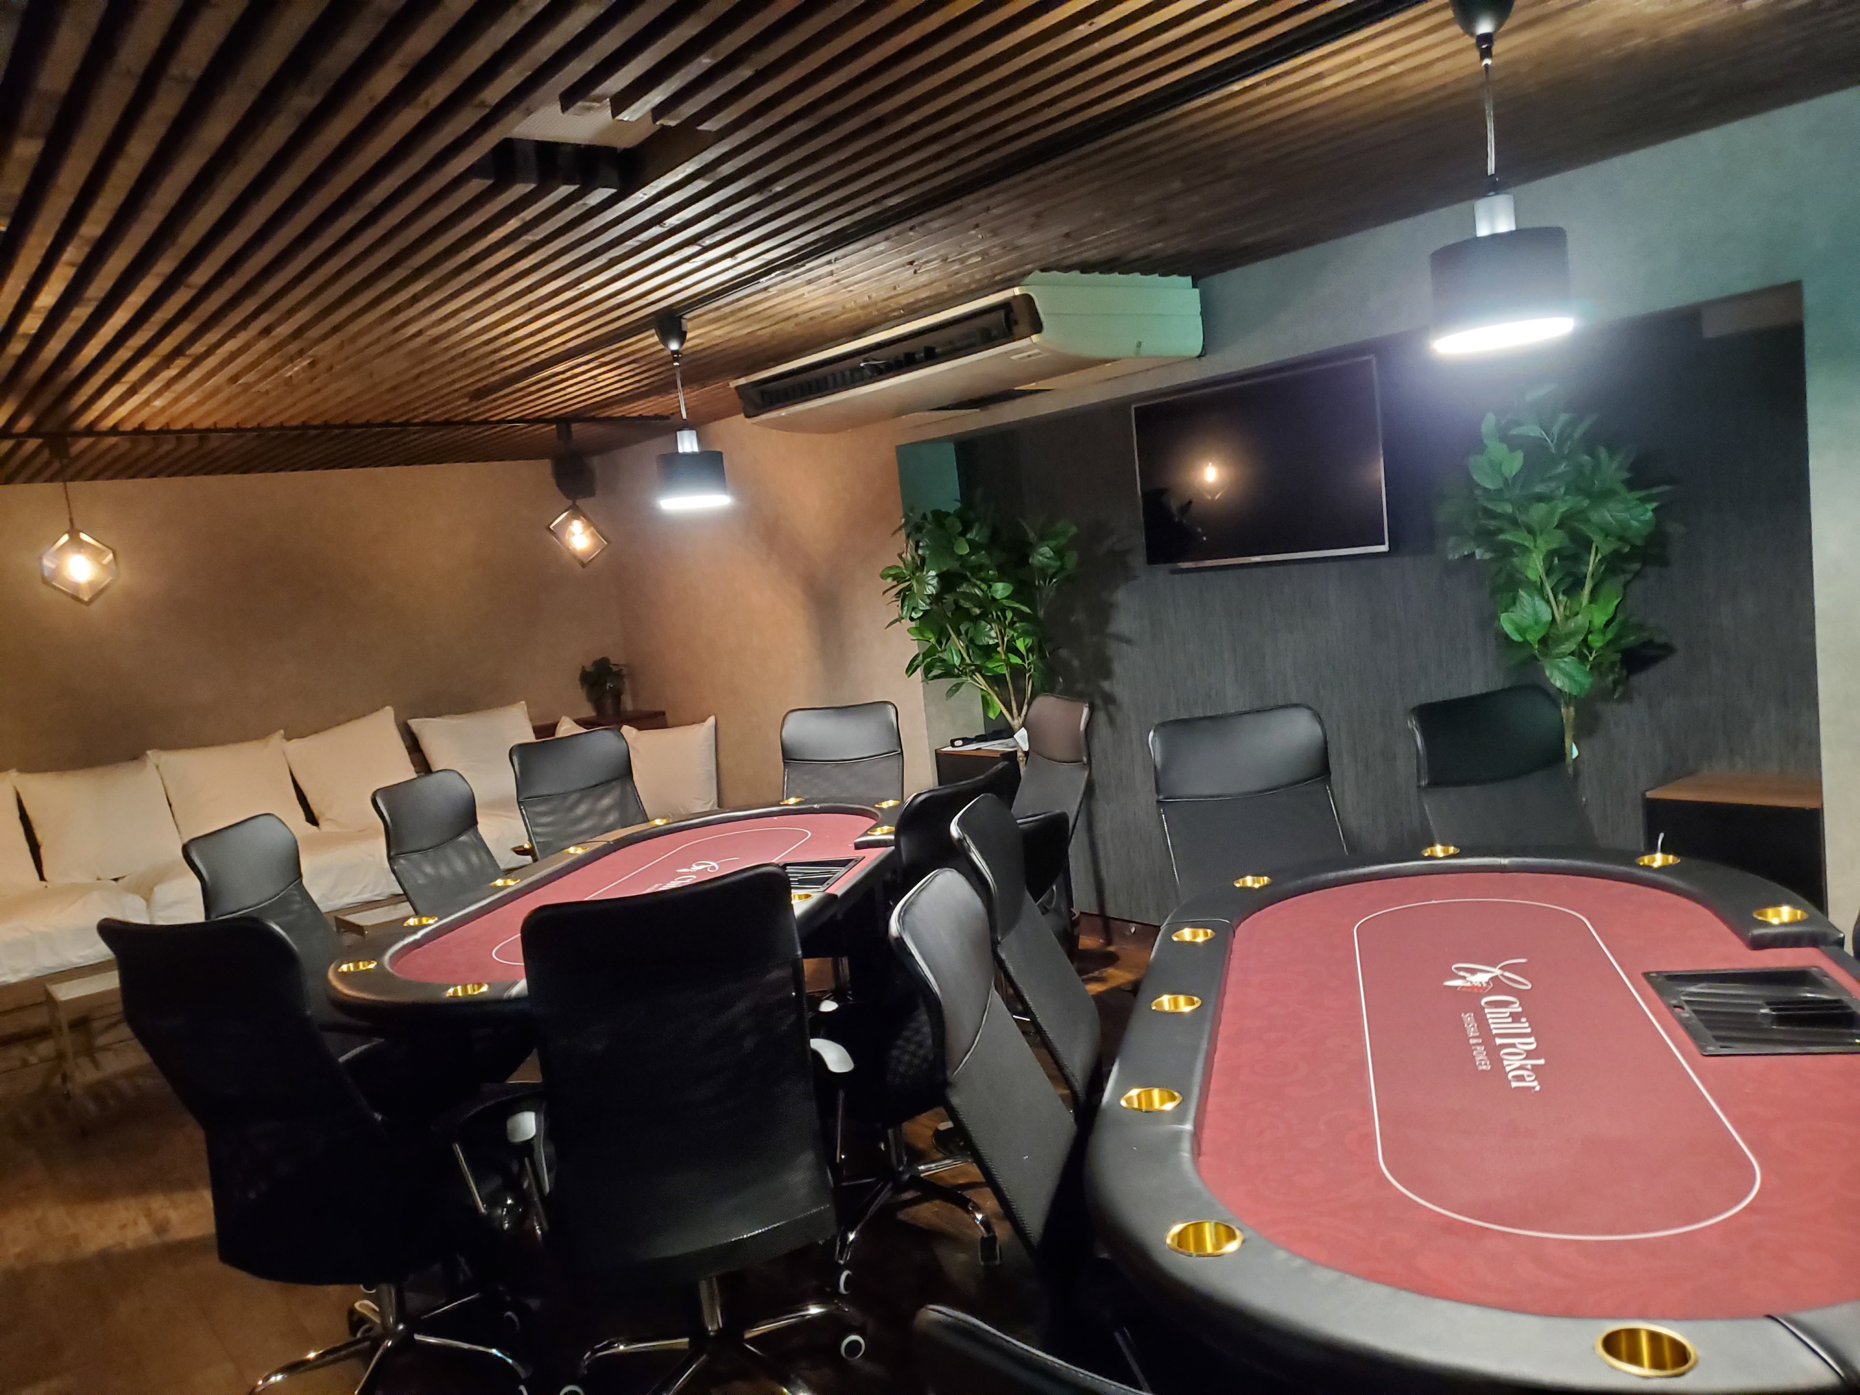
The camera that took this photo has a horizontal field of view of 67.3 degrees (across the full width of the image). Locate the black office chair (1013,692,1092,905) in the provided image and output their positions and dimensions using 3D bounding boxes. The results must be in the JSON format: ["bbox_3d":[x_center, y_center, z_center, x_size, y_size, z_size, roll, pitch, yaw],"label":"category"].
[{"bbox_3d":[0.177,0.568,4.285,0.630,1.080,0.610,-9,7,-21],"label":"black office chair"}]

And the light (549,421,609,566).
[{"bbox_3d":[-1.441,-0.833,5.700,0.250,0.570,0.250,-8,6,-13],"label":"light"}]

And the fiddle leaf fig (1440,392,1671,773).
[{"bbox_3d":[1.580,0.145,3.466,0.490,1.805,0.520,-11,8,-36],"label":"fiddle leaf fig"}]

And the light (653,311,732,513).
[{"bbox_3d":[-0.680,-0.786,3.872,0.195,0.540,0.195,-11,8,-36],"label":"light"}]

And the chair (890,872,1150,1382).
[{"bbox_3d":[0.314,0.849,2.341,0.620,1.070,0.610,-5,6,12],"label":"chair"}]

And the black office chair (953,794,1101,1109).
[{"bbox_3d":[0.418,0.764,3.035,0.620,1.070,0.610,-5,6,11],"label":"black office chair"}]

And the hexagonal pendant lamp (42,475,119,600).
[{"bbox_3d":[-3.053,-0.578,4.996,0.265,0.495,0.265,-11,8,-36],"label":"hexagonal pendant lamp"}]

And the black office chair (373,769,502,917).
[{"bbox_3d":[-1.470,0.794,4.802,0.620,1.070,0.610,-4,6,19],"label":"black office chair"}]

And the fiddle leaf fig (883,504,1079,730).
[{"bbox_3d":[0.261,0.146,5.127,0.570,1.705,0.620,-11,8,-36],"label":"fiddle leaf fig"}]

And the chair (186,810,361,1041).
[{"bbox_3d":[-1.760,0.893,4.174,0.620,1.070,0.610,-6,6,8],"label":"chair"}]

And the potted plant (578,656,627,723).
[{"bbox_3d":[-1.642,-0.040,7.000,0.240,0.330,0.240,-8,6,-13],"label":"potted plant"}]

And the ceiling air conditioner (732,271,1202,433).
[{"bbox_3d":[0.048,-1.098,4.573,0.705,0.235,1.570,-11,8,-36],"label":"ceiling air conditioner"}]

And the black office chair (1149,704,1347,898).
[{"bbox_3d":[0.875,0.601,3.345,0.610,1.080,0.630,-7,7,-5],"label":"black office chair"}]

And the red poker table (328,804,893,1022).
[{"bbox_3d":[-0.739,0.914,4.236,1.280,0.785,2.305,-5,6,15],"label":"red poker table"}]

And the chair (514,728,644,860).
[{"bbox_3d":[-1.272,0.694,5.533,0.610,1.070,0.620,-11,7,-34],"label":"chair"}]

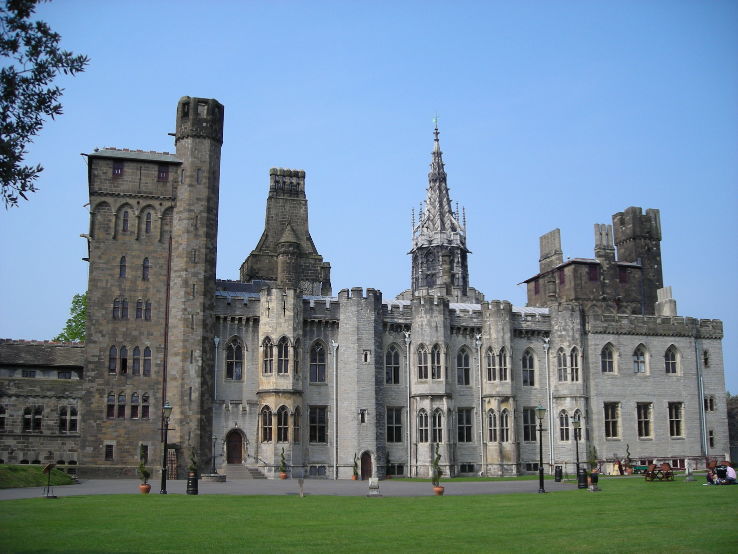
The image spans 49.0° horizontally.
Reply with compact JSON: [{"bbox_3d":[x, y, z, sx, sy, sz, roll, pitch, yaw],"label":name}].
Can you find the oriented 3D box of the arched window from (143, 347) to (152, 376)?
[{"bbox_3d":[-15.226,5.809,55.707,0.557,2.055,0.300,3,-11,-15],"label":"arched window"}]

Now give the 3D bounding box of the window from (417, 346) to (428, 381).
[{"bbox_3d":[3.879,6.066,57.814,0.881,2.634,0.300,-6,-13,27],"label":"window"}]

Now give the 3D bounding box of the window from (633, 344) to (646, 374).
[{"bbox_3d":[22.475,6.801,67.210,1.233,2.404,0.300,3,-11,-15],"label":"window"}]

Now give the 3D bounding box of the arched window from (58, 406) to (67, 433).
[{"bbox_3d":[-19.231,8.938,51.011,0.460,1.610,0.300,3,-12,-17],"label":"arched window"}]

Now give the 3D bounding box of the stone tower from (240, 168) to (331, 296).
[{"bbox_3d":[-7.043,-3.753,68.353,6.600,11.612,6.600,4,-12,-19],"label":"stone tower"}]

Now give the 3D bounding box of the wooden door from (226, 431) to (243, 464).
[{"bbox_3d":[-8.828,11.192,53.222,1.046,2.183,0.200,3,-12,-17],"label":"wooden door"}]

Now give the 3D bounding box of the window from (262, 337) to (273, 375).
[{"bbox_3d":[-6.750,5.297,54.661,0.874,2.562,0.300,-6,-13,27],"label":"window"}]

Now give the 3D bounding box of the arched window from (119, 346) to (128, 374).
[{"bbox_3d":[-16.735,5.698,55.299,0.555,1.972,0.300,3,-11,-15],"label":"arched window"}]

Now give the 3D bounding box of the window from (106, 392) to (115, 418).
[{"bbox_3d":[-16.432,8.163,51.616,0.485,1.717,0.300,3,-12,-17],"label":"window"}]

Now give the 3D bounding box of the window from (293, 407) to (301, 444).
[{"bbox_3d":[-5.112,10.406,57.005,0.300,2.696,0.966,-5,-12,26],"label":"window"}]

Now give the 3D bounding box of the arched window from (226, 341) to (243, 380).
[{"bbox_3d":[-8.727,5.368,52.516,1.037,2.747,0.250,4,-12,-19],"label":"arched window"}]

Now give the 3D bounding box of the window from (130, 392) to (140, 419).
[{"bbox_3d":[-14.991,8.266,52.043,0.543,1.699,0.300,3,-12,-17],"label":"window"}]

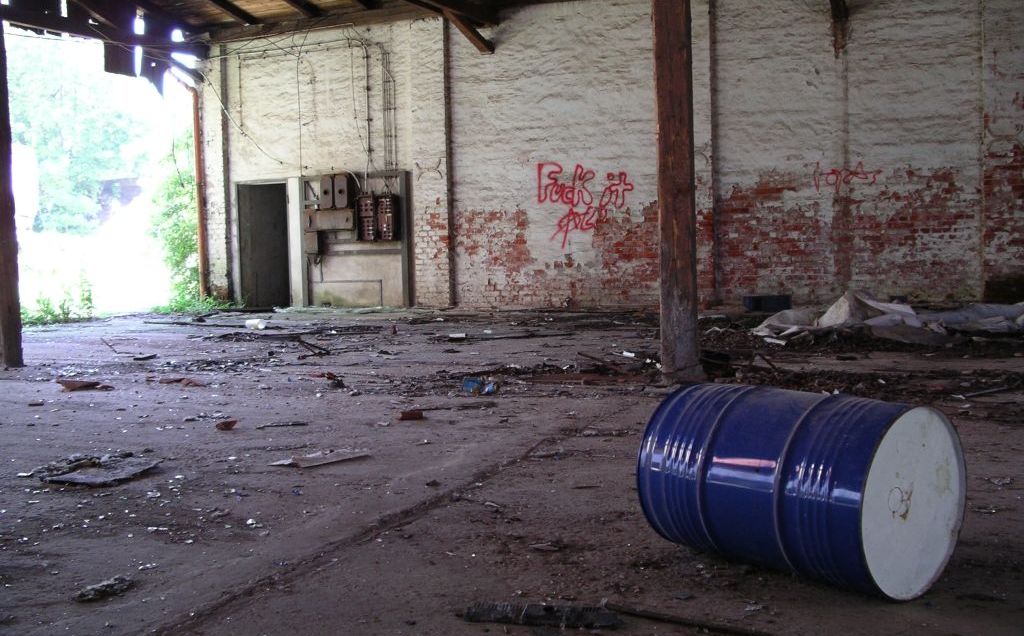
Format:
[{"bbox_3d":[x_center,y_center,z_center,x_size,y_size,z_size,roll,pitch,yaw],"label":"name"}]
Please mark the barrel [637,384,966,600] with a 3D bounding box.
[{"bbox_3d":[0.938,0.538,3.625,0.592,0.592,0.872,-5,5,-39],"label":"barrel"}]

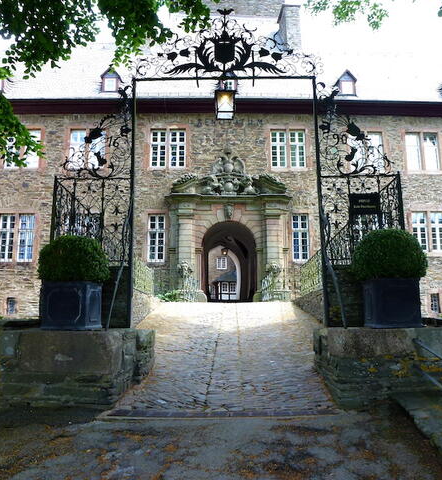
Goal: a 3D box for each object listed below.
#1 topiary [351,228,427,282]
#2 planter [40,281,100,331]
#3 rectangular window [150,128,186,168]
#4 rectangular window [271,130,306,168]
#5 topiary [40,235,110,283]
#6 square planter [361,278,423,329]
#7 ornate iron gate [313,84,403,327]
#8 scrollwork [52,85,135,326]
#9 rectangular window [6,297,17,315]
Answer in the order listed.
[{"bbox_3d":[2.370,0.211,6.500,1.050,0.760,1.050,0,-10,0],"label":"topiary"},{"bbox_3d":[-2.391,1.070,7.447,0.705,0.742,0.705,-1,-10,4],"label":"planter"},{"bbox_3d":[-2.616,-4.534,23.006,1.773,1.989,0.100,0,-9,-1],"label":"rectangular window"},{"bbox_3d":[3.004,-4.023,20.612,1.523,1.775,0.180,0,-10,-2],"label":"rectangular window"},{"bbox_3d":[-2.154,0.277,6.750,1.040,0.720,1.040,0,-10,0],"label":"topiary"},{"bbox_3d":[2.610,0.982,7.088,0.673,0.735,0.673,-1,-10,4],"label":"square planter"},{"bbox_3d":[2.299,-0.653,7.874,1.333,4.191,0.150,0,-9,1],"label":"ornate iron gate"},{"bbox_3d":[-2.157,-0.661,7.957,1.231,4.236,0.150,0,-9,1],"label":"scrollwork"},{"bbox_3d":[-9.766,3.057,21.575,0.477,0.828,0.100,0,-9,-1],"label":"rectangular window"}]

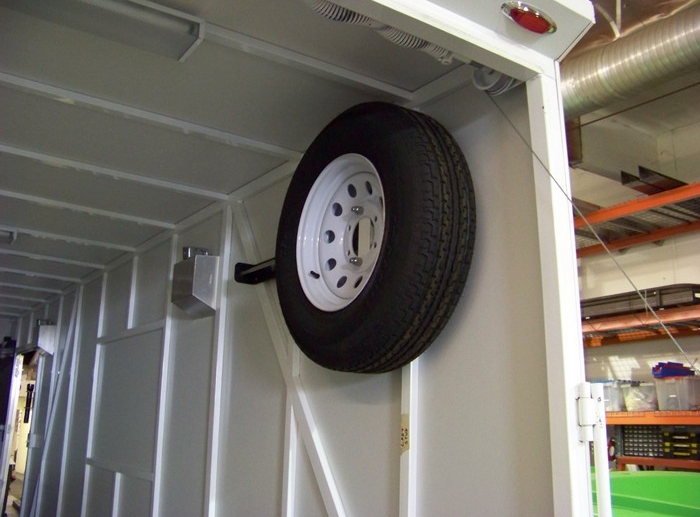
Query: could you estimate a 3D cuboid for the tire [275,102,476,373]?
[{"bbox_3d":[0.041,-0.054,1.945,0.212,0.716,0.716,10,-17,-33],"label":"tire"}]

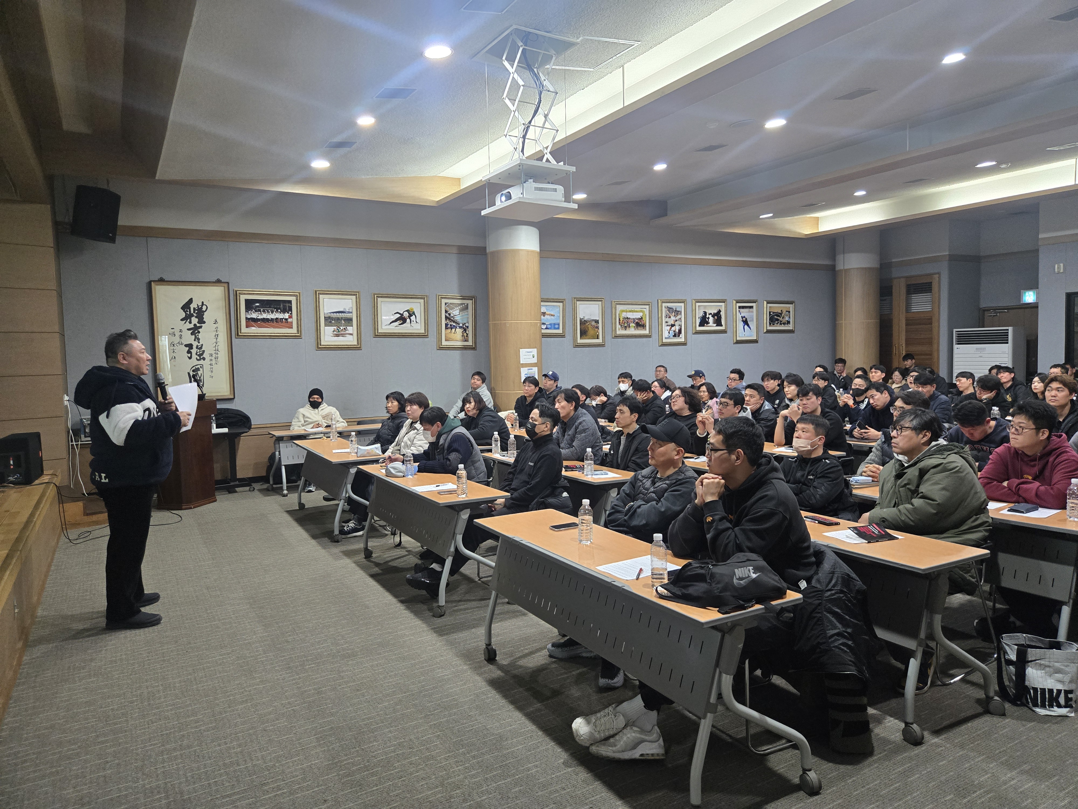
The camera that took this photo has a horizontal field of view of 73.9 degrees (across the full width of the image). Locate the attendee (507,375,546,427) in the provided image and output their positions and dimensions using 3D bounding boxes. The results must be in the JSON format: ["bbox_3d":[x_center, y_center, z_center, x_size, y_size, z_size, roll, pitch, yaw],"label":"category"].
[{"bbox_3d":[-0.115,0.333,8.923,0.850,1.350,0.540,-3,5,-31],"label":"attendee"}]

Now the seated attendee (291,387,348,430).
[{"bbox_3d":[-2.793,0.414,9.222,0.640,1.270,0.800,-4,4,-28],"label":"seated attendee"}]

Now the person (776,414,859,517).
[{"bbox_3d":[1.613,0.673,4.226,0.820,1.240,0.540,-4,5,-29],"label":"person"}]

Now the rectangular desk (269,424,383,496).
[{"bbox_3d":[-2.507,0.672,9.180,1.738,0.745,0.570,-4,5,-32],"label":"rectangular desk"}]

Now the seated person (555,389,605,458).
[{"bbox_3d":[0.297,0.513,6.452,0.820,1.290,0.540,-4,5,-29],"label":"seated person"}]

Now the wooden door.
[{"bbox_3d":[7.070,-1.073,14.062,0.080,2.787,1.540,-4,5,-29],"label":"wooden door"}]

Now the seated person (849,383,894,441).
[{"bbox_3d":[3.248,0.436,6.945,0.850,1.280,0.520,-3,5,-31],"label":"seated person"}]

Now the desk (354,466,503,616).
[{"bbox_3d":[-0.829,0.907,5.255,0.510,0.730,1.770,-4,5,-29],"label":"desk"}]

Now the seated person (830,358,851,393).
[{"bbox_3d":[5.122,-0.054,12.243,0.520,1.380,0.800,2,5,40],"label":"seated person"}]

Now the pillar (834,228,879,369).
[{"bbox_3d":[6.420,-1.452,14.452,0.800,3.800,0.800,-3,5,-31],"label":"pillar"}]

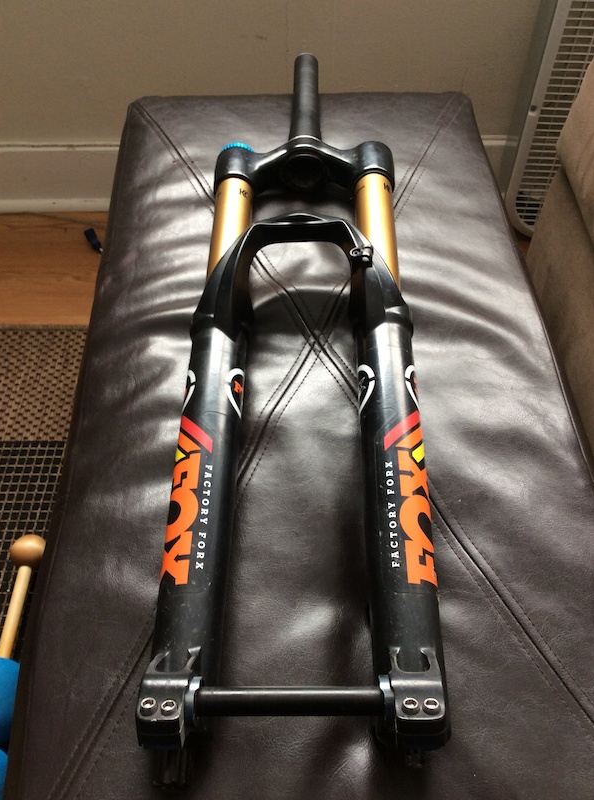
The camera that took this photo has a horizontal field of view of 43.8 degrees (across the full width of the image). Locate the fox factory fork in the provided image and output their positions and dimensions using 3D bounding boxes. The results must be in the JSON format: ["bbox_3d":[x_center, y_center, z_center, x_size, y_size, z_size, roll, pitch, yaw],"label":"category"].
[{"bbox_3d":[0.004,-0.099,0.622,0.178,0.097,0.762,-1,53,3],"label":"fox factory fork"}]

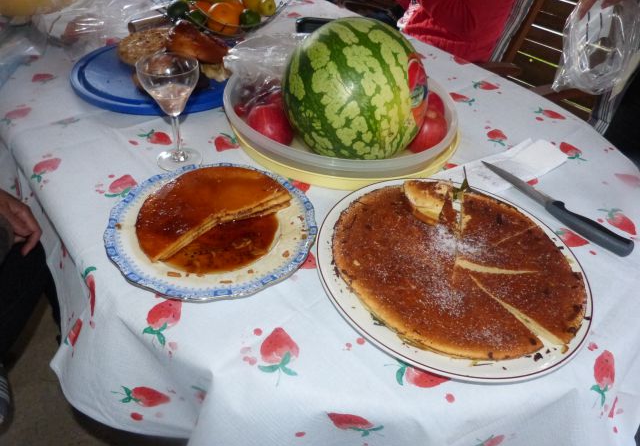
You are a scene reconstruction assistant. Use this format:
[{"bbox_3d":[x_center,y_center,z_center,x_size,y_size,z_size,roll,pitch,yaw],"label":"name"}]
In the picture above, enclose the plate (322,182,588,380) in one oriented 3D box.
[{"bbox_3d":[0.146,0.049,0.525,0.300,0.028,0.300,3,42,-3],"label":"plate"}]

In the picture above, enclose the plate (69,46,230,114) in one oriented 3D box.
[{"bbox_3d":[-0.285,-0.284,0.857,0.320,0.016,0.320,3,42,-3],"label":"plate"}]

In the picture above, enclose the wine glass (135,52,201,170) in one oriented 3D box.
[{"bbox_3d":[-0.196,-0.142,0.616,0.075,0.140,0.075,6,42,0],"label":"wine glass"}]

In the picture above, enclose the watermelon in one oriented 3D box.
[{"bbox_3d":[0.047,-0.175,0.617,0.192,0.192,0.192,6,42,0],"label":"watermelon"}]

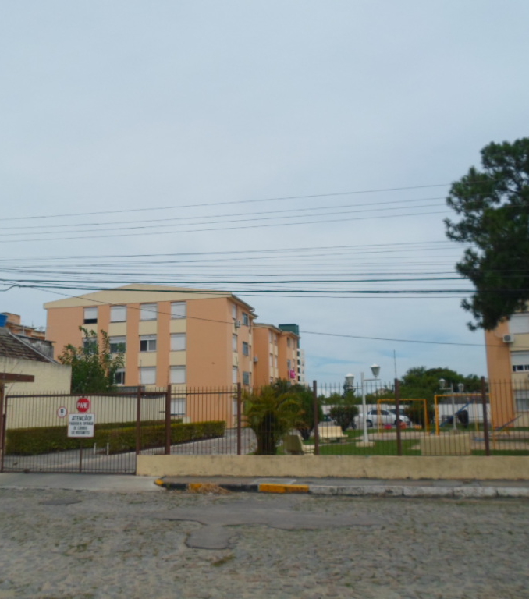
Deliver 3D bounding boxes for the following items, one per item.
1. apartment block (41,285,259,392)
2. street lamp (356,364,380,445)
[{"bbox_3d":[-10.270,5.583,53.978,17.330,12.430,9.700,-3,-10,12],"label":"apartment block"},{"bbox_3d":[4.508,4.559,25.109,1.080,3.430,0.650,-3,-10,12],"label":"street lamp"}]

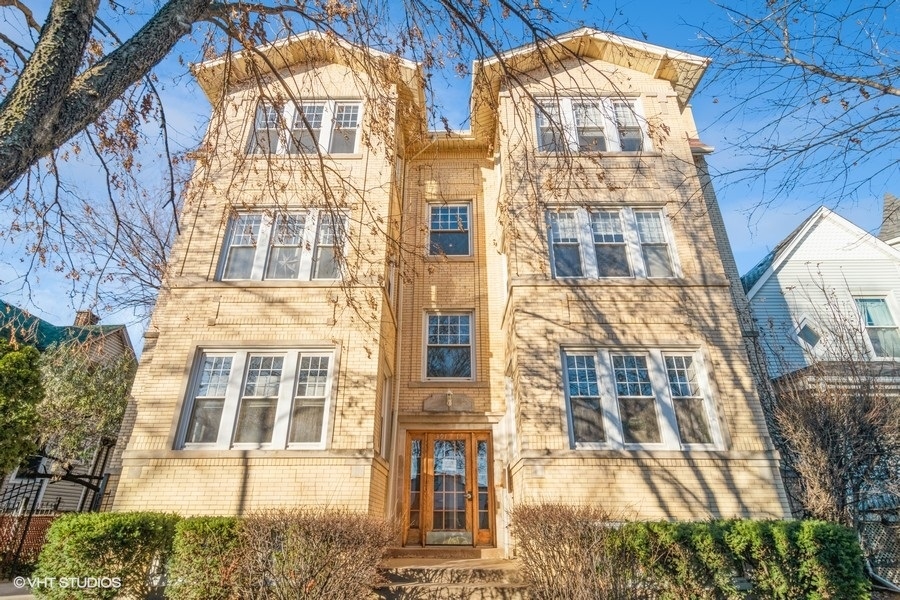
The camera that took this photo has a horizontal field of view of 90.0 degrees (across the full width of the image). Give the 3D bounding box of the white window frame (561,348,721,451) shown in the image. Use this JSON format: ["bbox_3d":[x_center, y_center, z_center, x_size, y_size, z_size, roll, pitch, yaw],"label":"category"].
[{"bbox_3d":[3.247,1.688,7.774,2.521,1.742,0.150,0,-24,0],"label":"white window frame"}]

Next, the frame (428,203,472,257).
[{"bbox_3d":[0.009,-1.819,11.547,1.117,1.601,0.120,0,-24,0],"label":"frame"}]

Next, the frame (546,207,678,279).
[{"bbox_3d":[3.250,-1.169,9.062,2.444,1.658,0.150,0,-24,0],"label":"frame"}]

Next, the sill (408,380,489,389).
[{"bbox_3d":[-0.022,1.856,9.825,1.748,0.150,0.150,0,-24,0],"label":"sill"}]

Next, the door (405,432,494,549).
[{"bbox_3d":[-0.004,3.741,9.031,1.782,2.138,0.120,0,-24,0],"label":"door"}]

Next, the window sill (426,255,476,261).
[{"bbox_3d":[-0.014,-0.993,11.109,1.236,0.140,0.150,0,-24,0],"label":"window sill"}]

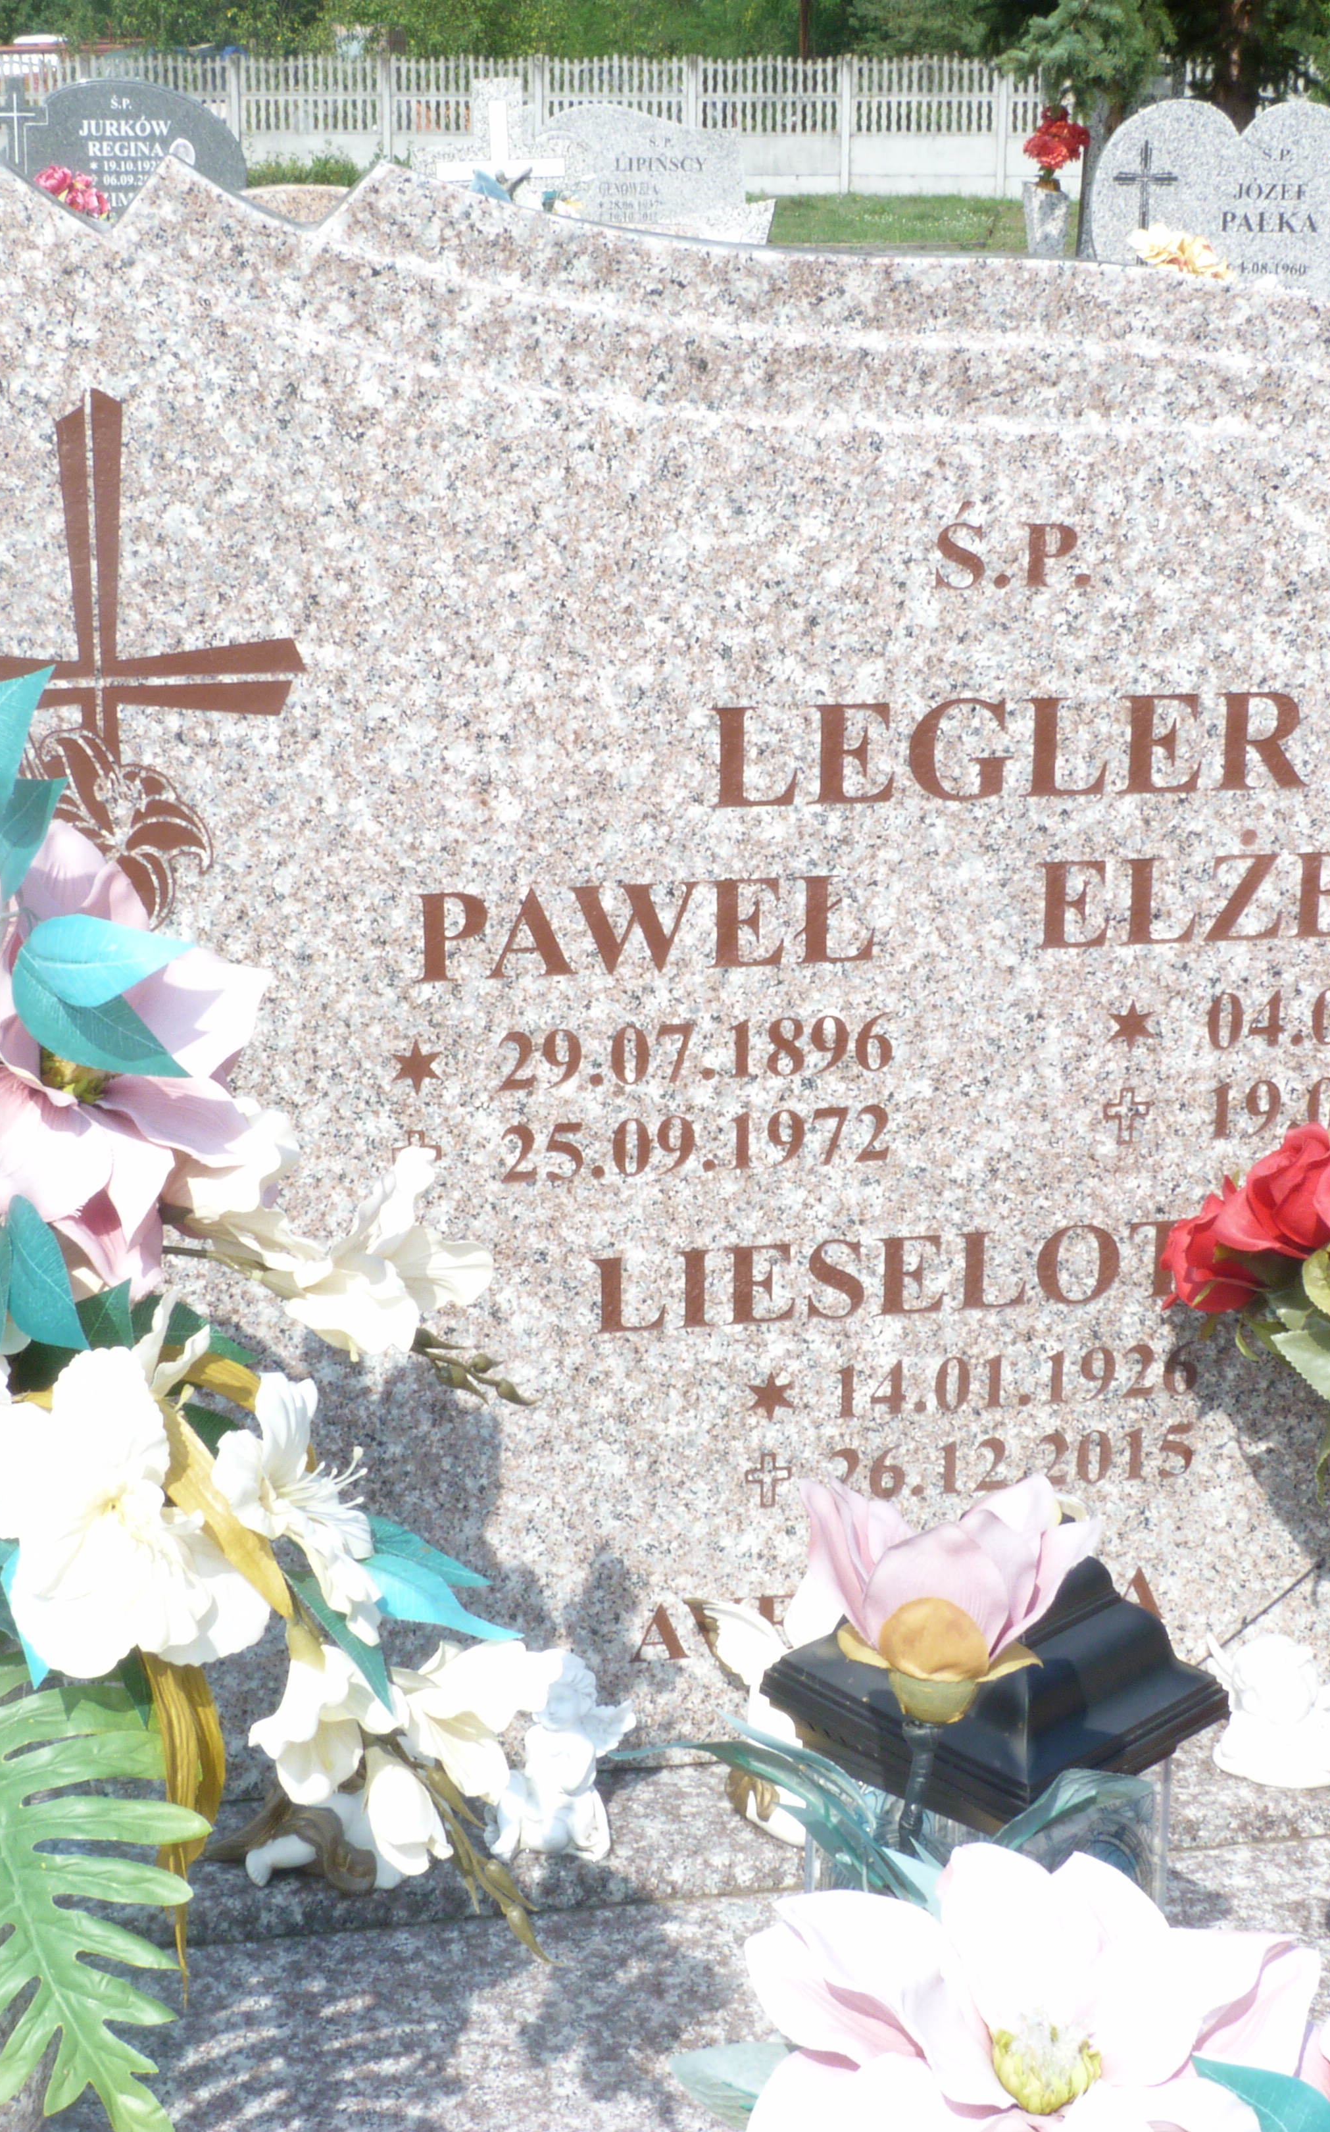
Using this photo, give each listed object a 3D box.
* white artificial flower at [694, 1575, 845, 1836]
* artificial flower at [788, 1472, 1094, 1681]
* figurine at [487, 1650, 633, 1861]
[{"bbox_3d":[0.057,0.324,1.743,0.090,0.125,0.080,-3,16,-11],"label":"white artificial flower"},{"bbox_3d":[0.115,0.201,1.407,0.122,0.078,0.110,-3,16,-11],"label":"artificial flower"},{"bbox_3d":[-0.054,0.341,1.742,0.074,0.100,0.065,3,16,12],"label":"figurine"}]

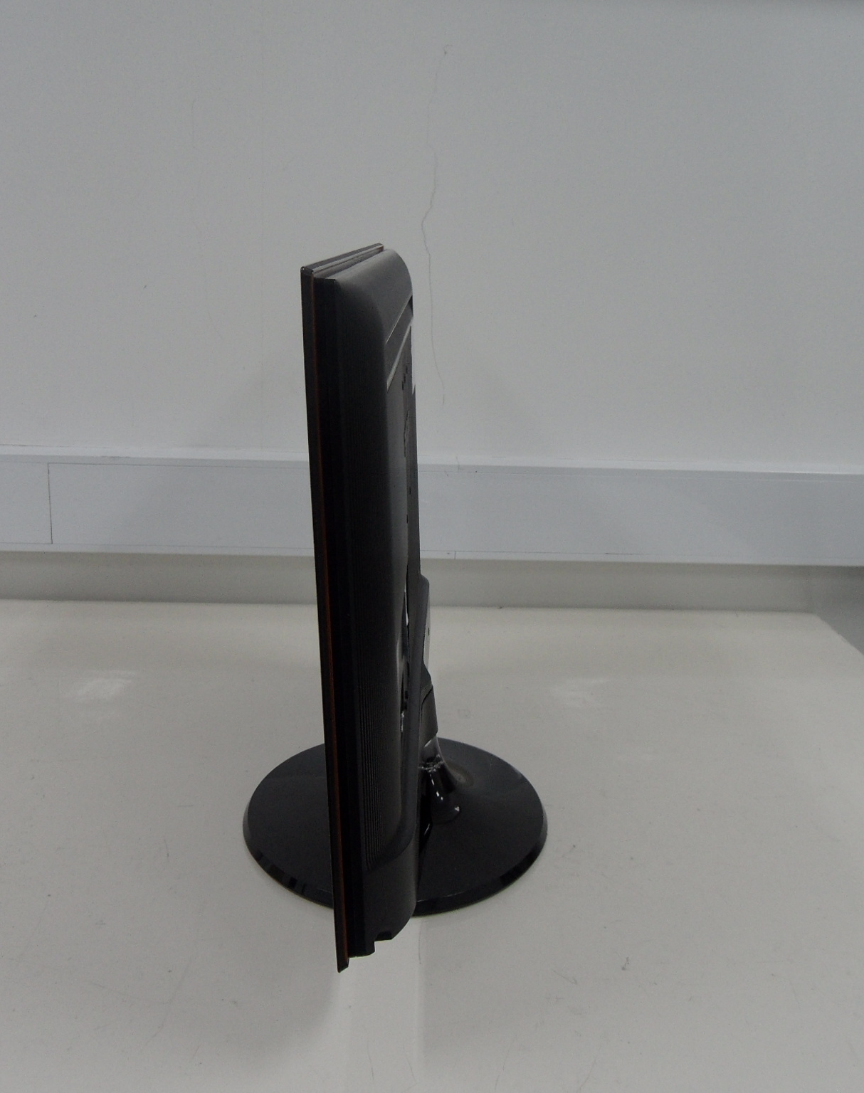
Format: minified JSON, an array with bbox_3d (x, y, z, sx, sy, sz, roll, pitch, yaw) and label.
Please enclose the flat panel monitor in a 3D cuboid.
[{"bbox_3d":[-0.018,0.004,0.764,0.206,0.376,0.503,2,15,0],"label":"flat panel monitor"}]

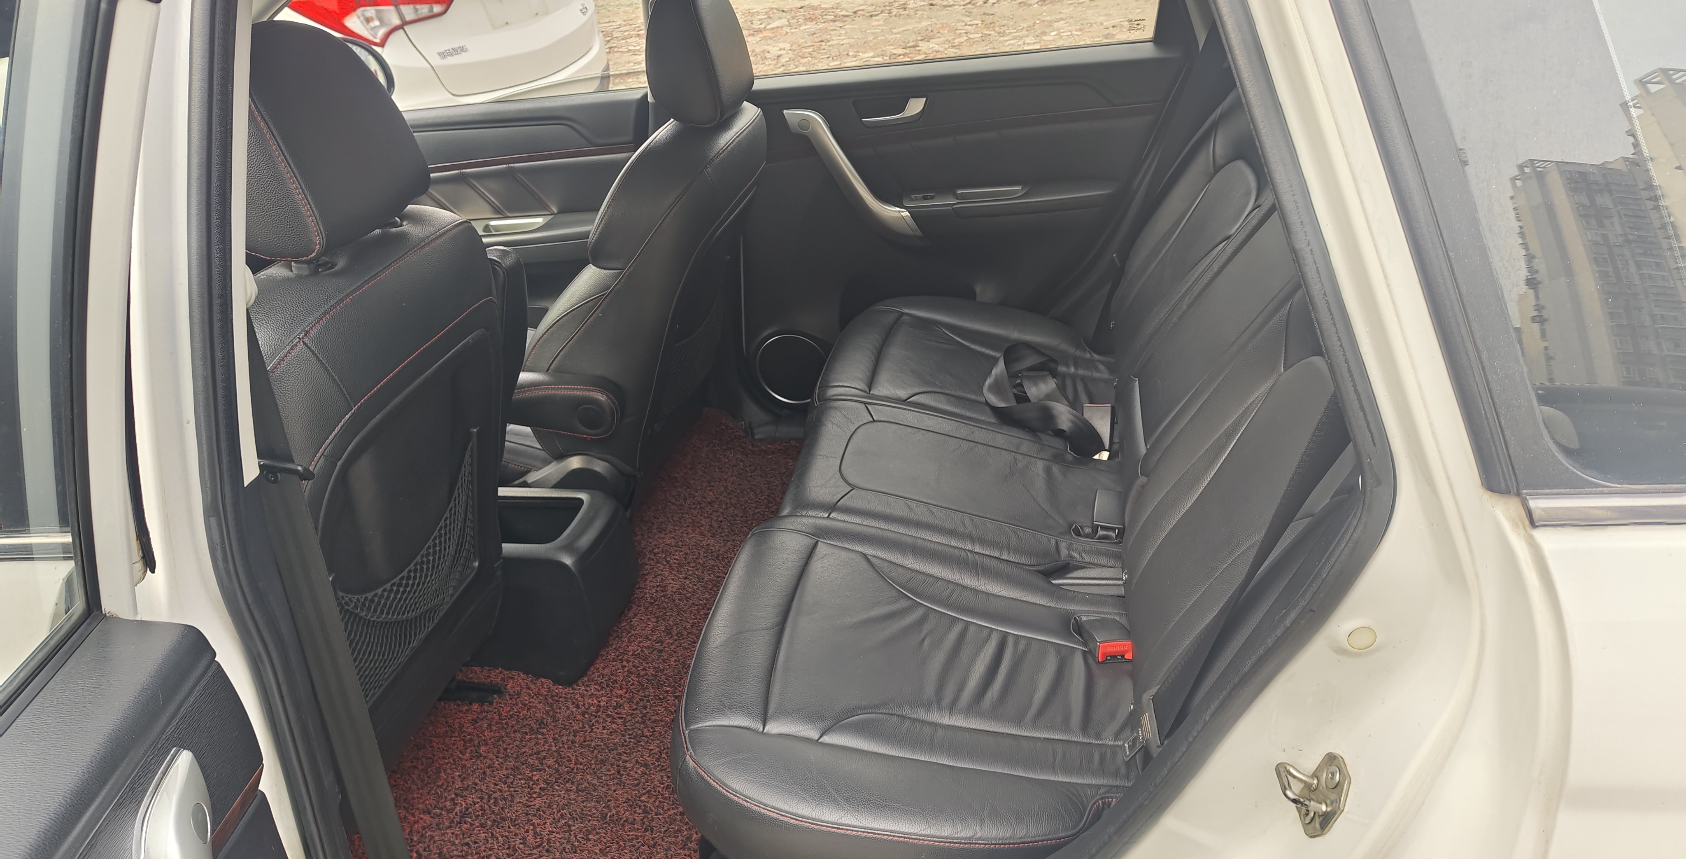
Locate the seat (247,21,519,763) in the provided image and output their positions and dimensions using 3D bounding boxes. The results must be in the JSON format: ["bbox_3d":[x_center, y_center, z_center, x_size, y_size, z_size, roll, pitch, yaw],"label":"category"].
[{"bbox_3d":[-0.824,0.041,1.413,0.820,1.040,0.550,0,29,12],"label":"seat"}]

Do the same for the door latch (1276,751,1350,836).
[{"bbox_3d":[0.316,0.246,0.753,0.035,0.060,0.041,17,31,1],"label":"door latch"}]

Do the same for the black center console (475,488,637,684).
[{"bbox_3d":[-0.519,0.236,1.872,0.330,0.255,0.255,0,29,12],"label":"black center console"}]

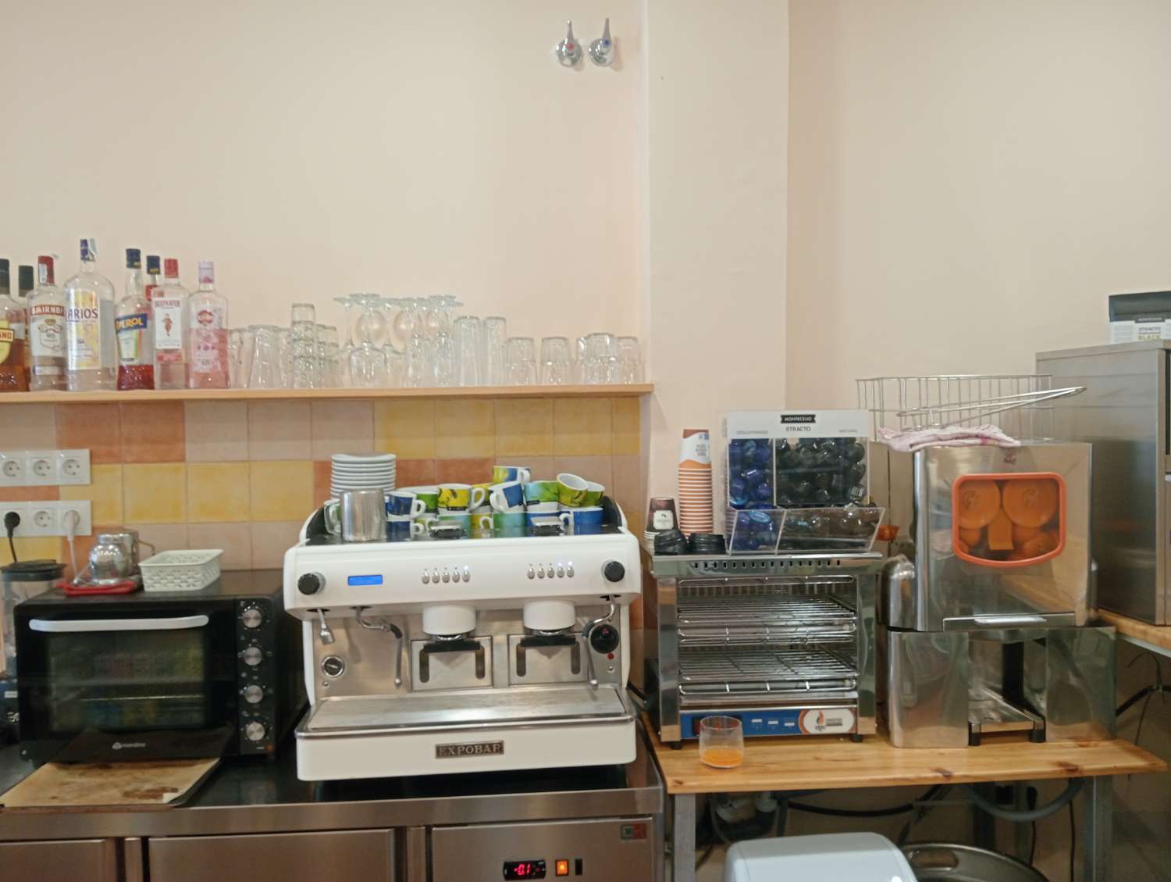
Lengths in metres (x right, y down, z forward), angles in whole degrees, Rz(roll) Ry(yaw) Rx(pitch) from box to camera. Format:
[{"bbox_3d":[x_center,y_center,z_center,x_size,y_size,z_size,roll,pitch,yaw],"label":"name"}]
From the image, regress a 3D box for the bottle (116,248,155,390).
[{"bbox_3d":[-1.012,-0.273,2.130,0.078,0.316,0.078,-1,2,2],"label":"bottle"}]

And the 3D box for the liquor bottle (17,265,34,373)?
[{"bbox_3d":[-1.299,-0.259,2.200,0.085,0.295,0.085,-1,2,0],"label":"liquor bottle"}]

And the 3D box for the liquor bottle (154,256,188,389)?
[{"bbox_3d":[-0.964,-0.272,2.207,0.077,0.302,0.063,-1,4,-6],"label":"liquor bottle"}]

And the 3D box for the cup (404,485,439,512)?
[{"bbox_3d":[-0.344,0.133,2.020,0.085,0.057,0.072,-1,2,-9],"label":"cup"}]

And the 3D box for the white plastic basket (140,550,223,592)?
[{"bbox_3d":[-0.894,0.290,2.115,0.137,0.060,0.195,-1,2,-6],"label":"white plastic basket"}]

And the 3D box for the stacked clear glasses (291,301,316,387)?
[{"bbox_3d":[-0.670,-0.225,2.252,0.061,0.201,0.061,-1,4,-6],"label":"stacked clear glasses"}]

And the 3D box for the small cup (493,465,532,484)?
[{"bbox_3d":[-0.151,0.083,2.008,0.078,0.057,0.104,-1,2,-22],"label":"small cup"}]

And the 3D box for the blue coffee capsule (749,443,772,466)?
[{"bbox_3d":[0.394,0.031,2.130,0.046,0.048,0.044,-1,4,-6],"label":"blue coffee capsule"}]

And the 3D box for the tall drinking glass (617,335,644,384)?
[{"bbox_3d":[0.110,-0.201,2.350,0.077,0.120,0.077,-1,2,-6],"label":"tall drinking glass"}]

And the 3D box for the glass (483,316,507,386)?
[{"bbox_3d":[-0.220,-0.218,2.310,0.058,0.167,0.058,-1,4,-6],"label":"glass"}]

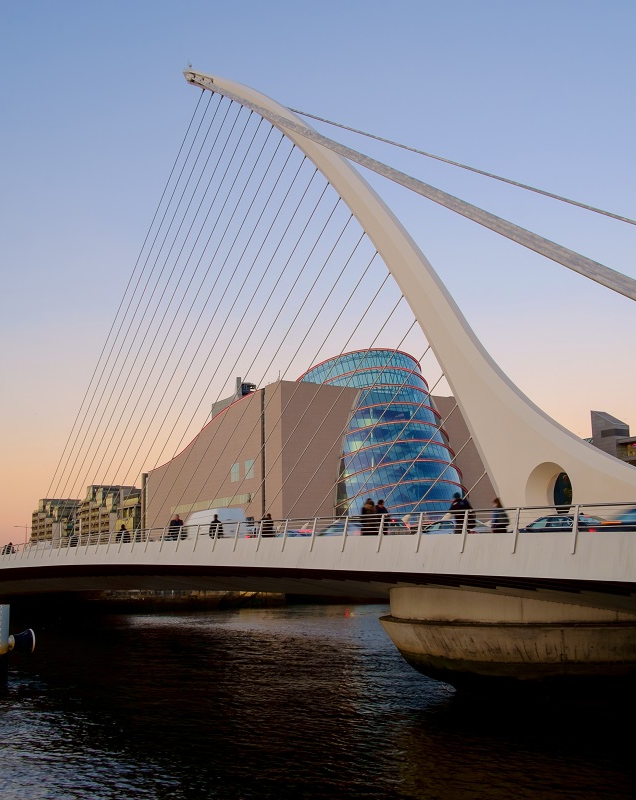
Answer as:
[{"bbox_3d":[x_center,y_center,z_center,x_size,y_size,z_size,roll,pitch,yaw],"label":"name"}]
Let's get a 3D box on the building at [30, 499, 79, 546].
[{"bbox_3d":[-105.303,56.971,376.086,18.500,32.600,41.000,5,-12,-32],"label":"building"}]

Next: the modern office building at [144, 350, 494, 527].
[{"bbox_3d":[3.788,18.758,242.106,65.360,54.404,103.716,5,-12,-32],"label":"modern office building"}]

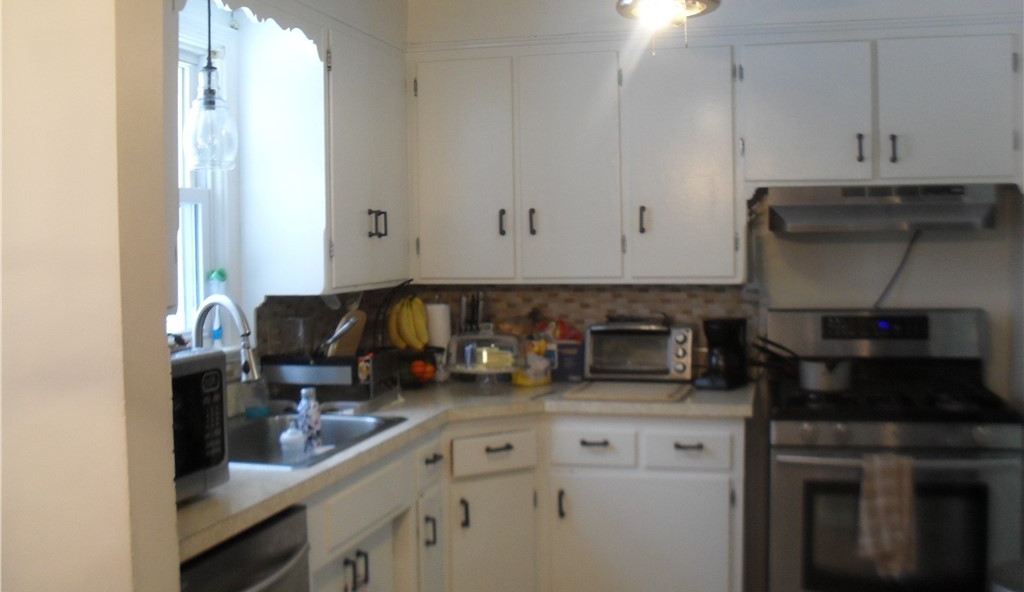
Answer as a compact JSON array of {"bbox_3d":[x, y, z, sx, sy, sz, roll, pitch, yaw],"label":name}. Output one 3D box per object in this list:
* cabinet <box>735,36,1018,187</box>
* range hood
[{"bbox_3d":[1.266,-0.631,3.626,0.951,0.510,0.340,0,3,14],"label":"cabinet"},{"bbox_3d":[1.271,-0.297,3.617,0.761,0.152,0.430,0,3,14],"label":"range hood"}]

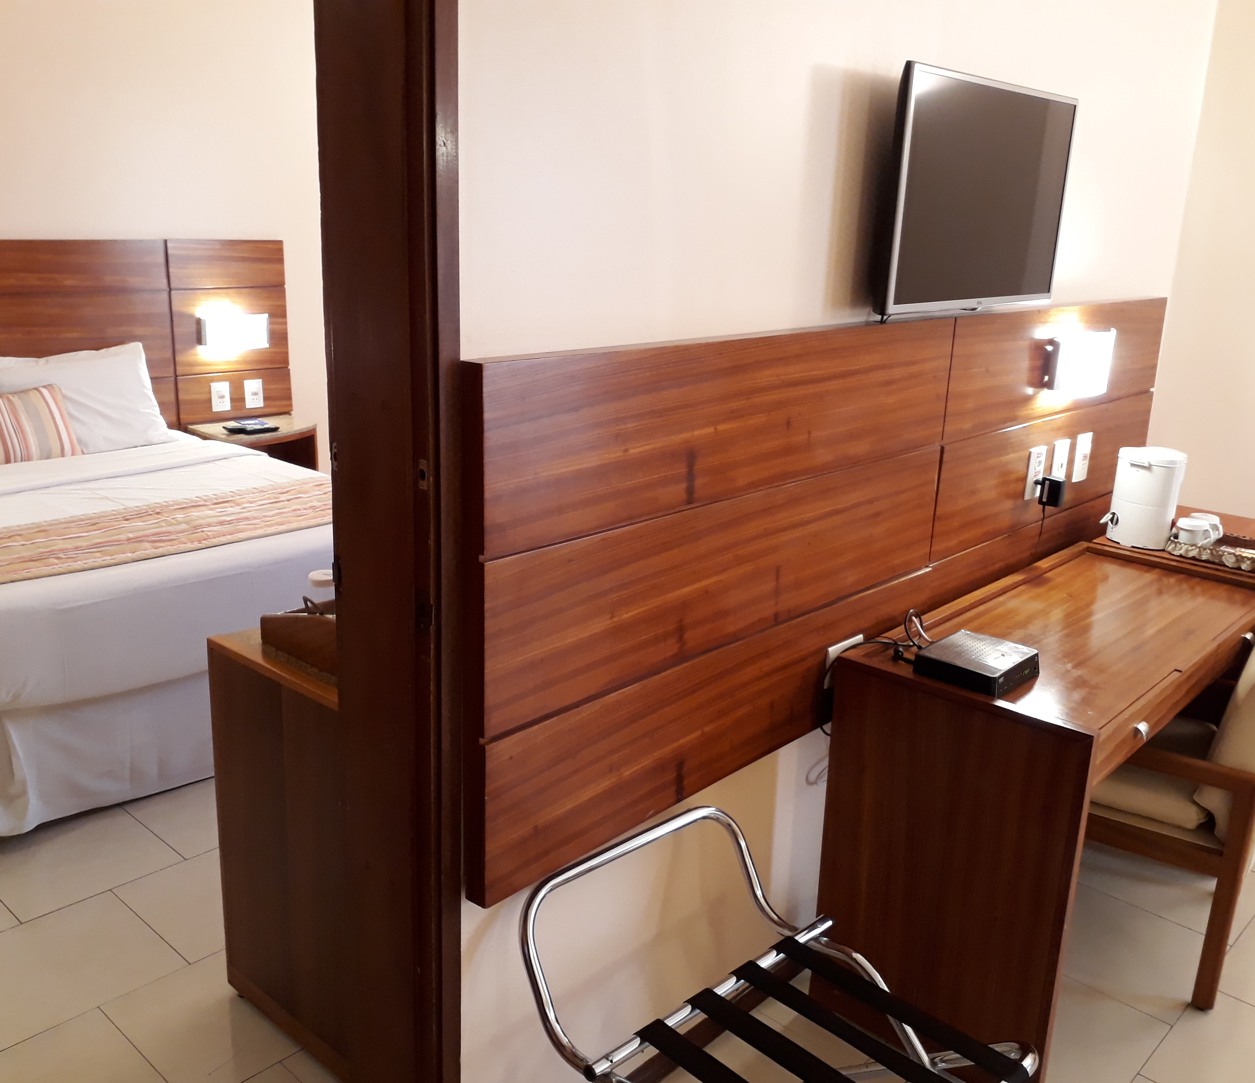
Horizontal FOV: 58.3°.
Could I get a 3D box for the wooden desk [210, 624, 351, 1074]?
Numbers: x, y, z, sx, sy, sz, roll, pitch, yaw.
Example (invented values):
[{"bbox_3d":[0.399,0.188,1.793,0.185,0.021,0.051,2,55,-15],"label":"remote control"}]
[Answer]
[{"bbox_3d":[-0.371,0.559,2.389,0.567,0.800,0.757,16,22,41],"label":"wooden desk"}]

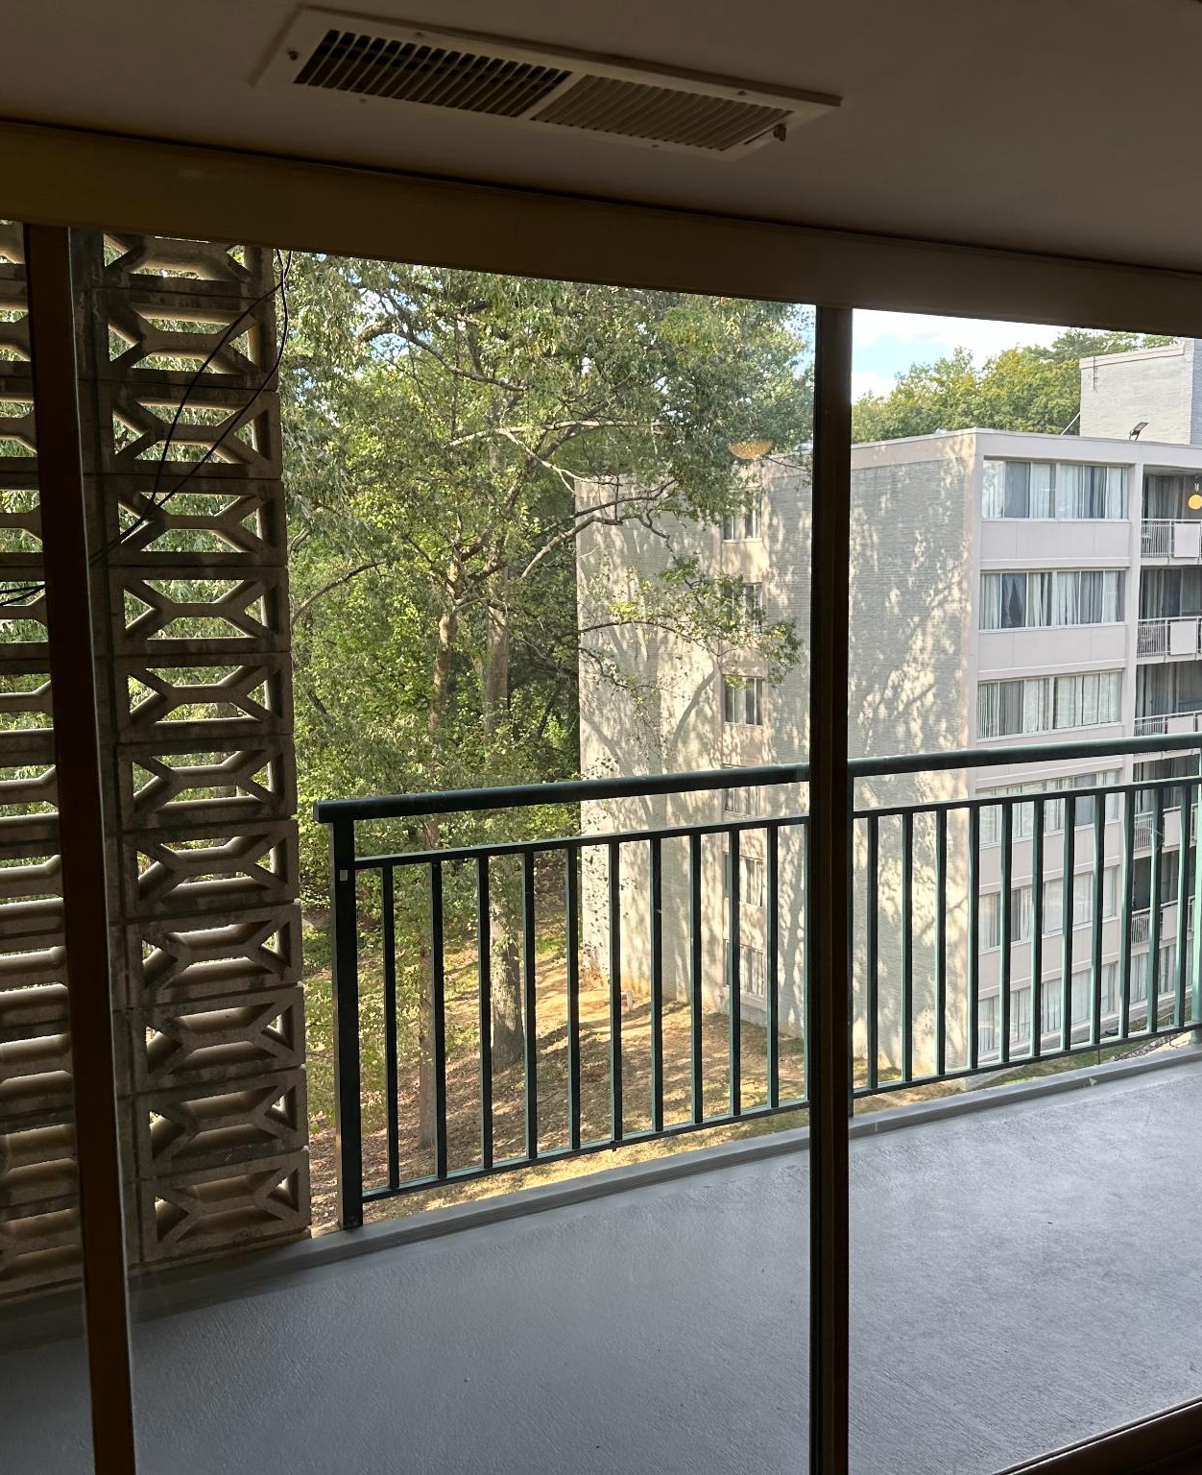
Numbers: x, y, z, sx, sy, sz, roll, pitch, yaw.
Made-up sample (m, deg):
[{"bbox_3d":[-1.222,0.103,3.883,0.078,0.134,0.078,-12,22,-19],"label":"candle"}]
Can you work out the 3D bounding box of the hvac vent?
[{"bbox_3d":[-0.048,-0.627,1.348,0.553,0.020,0.197,-4,7,-26],"label":"hvac vent"}]

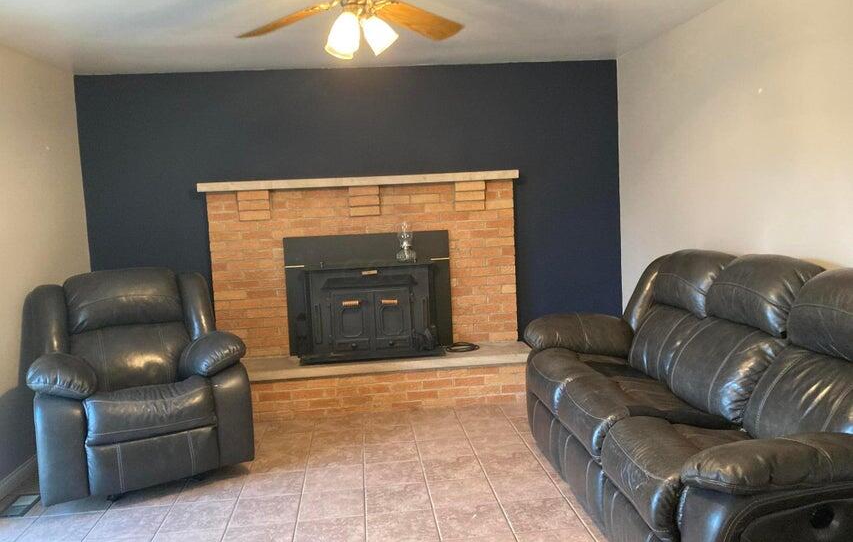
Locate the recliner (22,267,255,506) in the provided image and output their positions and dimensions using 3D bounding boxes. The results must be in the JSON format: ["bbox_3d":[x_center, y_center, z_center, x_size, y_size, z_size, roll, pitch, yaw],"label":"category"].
[{"bbox_3d":[-1.598,0.539,3.832,1.020,1.055,0.930,-6,6,-28],"label":"recliner"}]

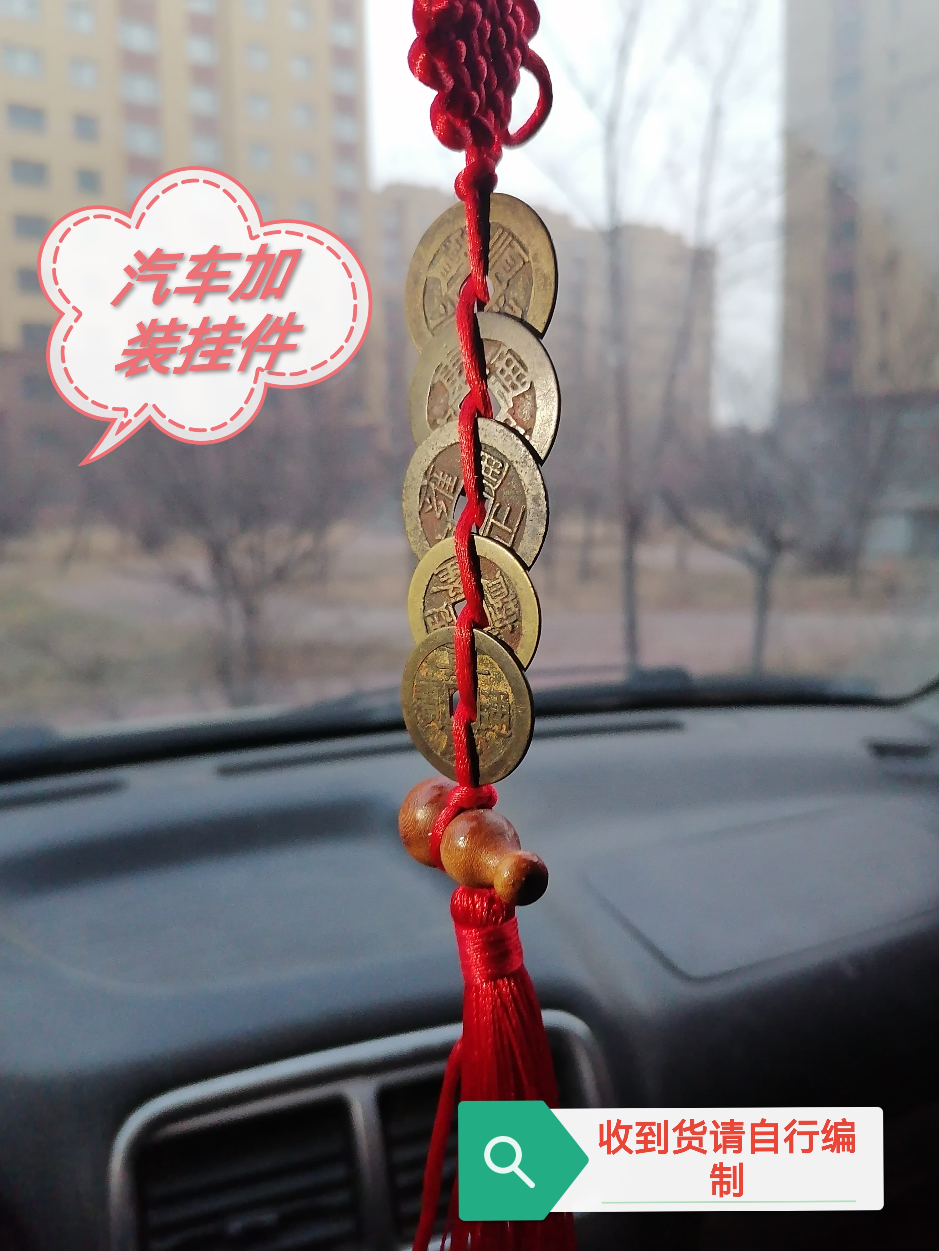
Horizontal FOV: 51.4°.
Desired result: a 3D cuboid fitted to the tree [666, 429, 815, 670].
[{"bbox_3d":[2.465,-0.690,9.000,1.400,2.300,1.350,0,7,0],"label":"tree"}]

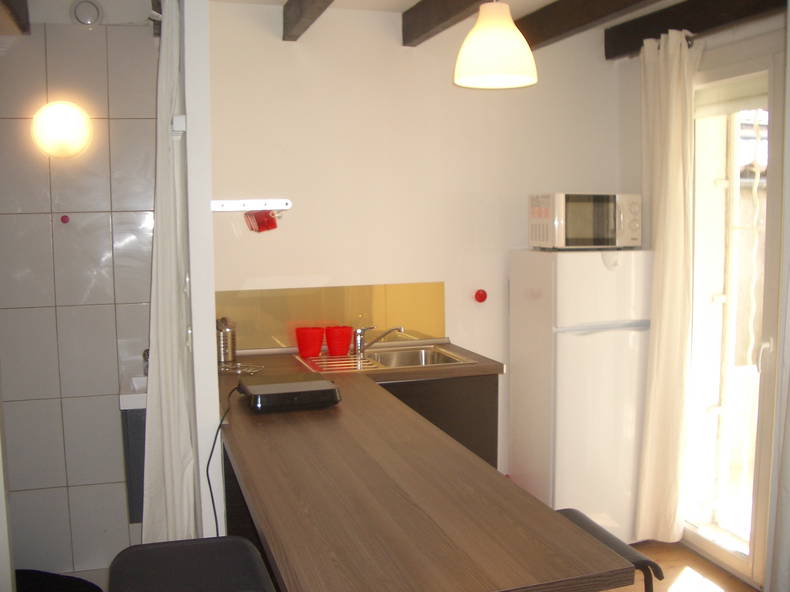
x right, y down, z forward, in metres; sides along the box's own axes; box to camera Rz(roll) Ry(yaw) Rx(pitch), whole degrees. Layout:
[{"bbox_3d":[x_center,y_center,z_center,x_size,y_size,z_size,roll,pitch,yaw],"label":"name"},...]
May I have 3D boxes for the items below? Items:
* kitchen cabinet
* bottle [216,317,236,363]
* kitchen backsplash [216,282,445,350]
[{"bbox_3d":[0.061,0.747,3.557,0.600,0.884,0.580,-2,6,-17],"label":"kitchen cabinet"},{"bbox_3d":[-0.732,0.188,3.443,0.090,0.188,0.090,-2,6,-17],"label":"bottle"},{"bbox_3d":[-0.312,0.098,3.733,1.172,0.282,0.015,-2,6,-17],"label":"kitchen backsplash"}]

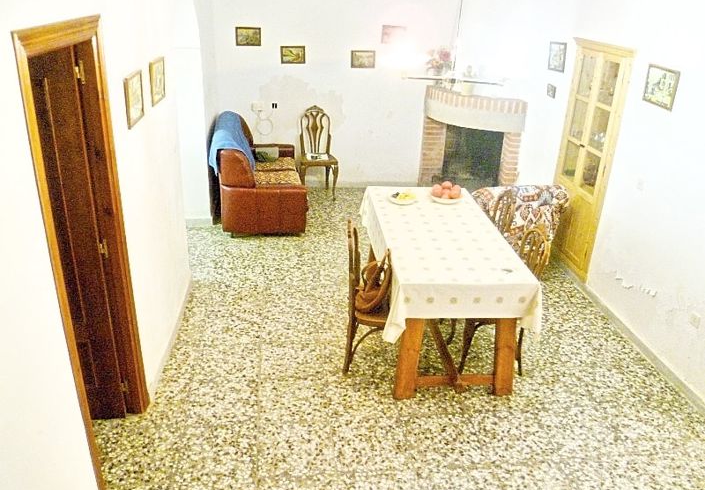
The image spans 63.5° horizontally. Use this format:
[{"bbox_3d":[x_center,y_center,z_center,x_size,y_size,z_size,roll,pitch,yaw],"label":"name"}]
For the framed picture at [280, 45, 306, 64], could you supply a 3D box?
[{"bbox_3d":[-0.648,-2.071,6.214,0.270,0.180,0.025,0,25,-6],"label":"framed picture"}]

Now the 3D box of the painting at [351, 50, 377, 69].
[{"bbox_3d":[0.122,-2.047,6.304,0.275,0.190,0.025,0,25,-6],"label":"painting"}]

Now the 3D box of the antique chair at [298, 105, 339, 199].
[{"bbox_3d":[-0.390,-1.032,6.446,0.450,1.000,0.500,-2,25,-8],"label":"antique chair"}]

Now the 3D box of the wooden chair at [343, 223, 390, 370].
[{"bbox_3d":[0.180,0.310,3.639,0.480,0.950,0.430,1,25,-2],"label":"wooden chair"}]

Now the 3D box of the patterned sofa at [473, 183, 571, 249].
[{"bbox_3d":[1.324,-0.258,5.132,0.880,0.820,0.860,0,25,-6],"label":"patterned sofa"}]

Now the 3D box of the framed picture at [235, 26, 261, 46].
[{"bbox_3d":[-1.109,-2.227,6.094,0.265,0.180,0.025,0,25,-6],"label":"framed picture"}]

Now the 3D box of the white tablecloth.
[{"bbox_3d":[0.580,0.044,3.989,0.900,0.390,1.720,0,25,-6],"label":"white tablecloth"}]

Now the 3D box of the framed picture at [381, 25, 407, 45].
[{"bbox_3d":[0.455,-2.290,6.225,0.280,0.185,0.025,0,25,-6],"label":"framed picture"}]

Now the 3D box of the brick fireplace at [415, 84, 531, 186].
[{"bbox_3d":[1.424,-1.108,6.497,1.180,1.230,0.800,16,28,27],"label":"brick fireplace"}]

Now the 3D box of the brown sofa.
[{"bbox_3d":[-0.961,-0.797,5.943,0.950,0.950,1.360,0,25,-6],"label":"brown sofa"}]

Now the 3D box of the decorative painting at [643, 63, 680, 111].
[{"bbox_3d":[2.126,-1.097,3.950,0.025,0.250,0.350,0,25,-6],"label":"decorative painting"}]

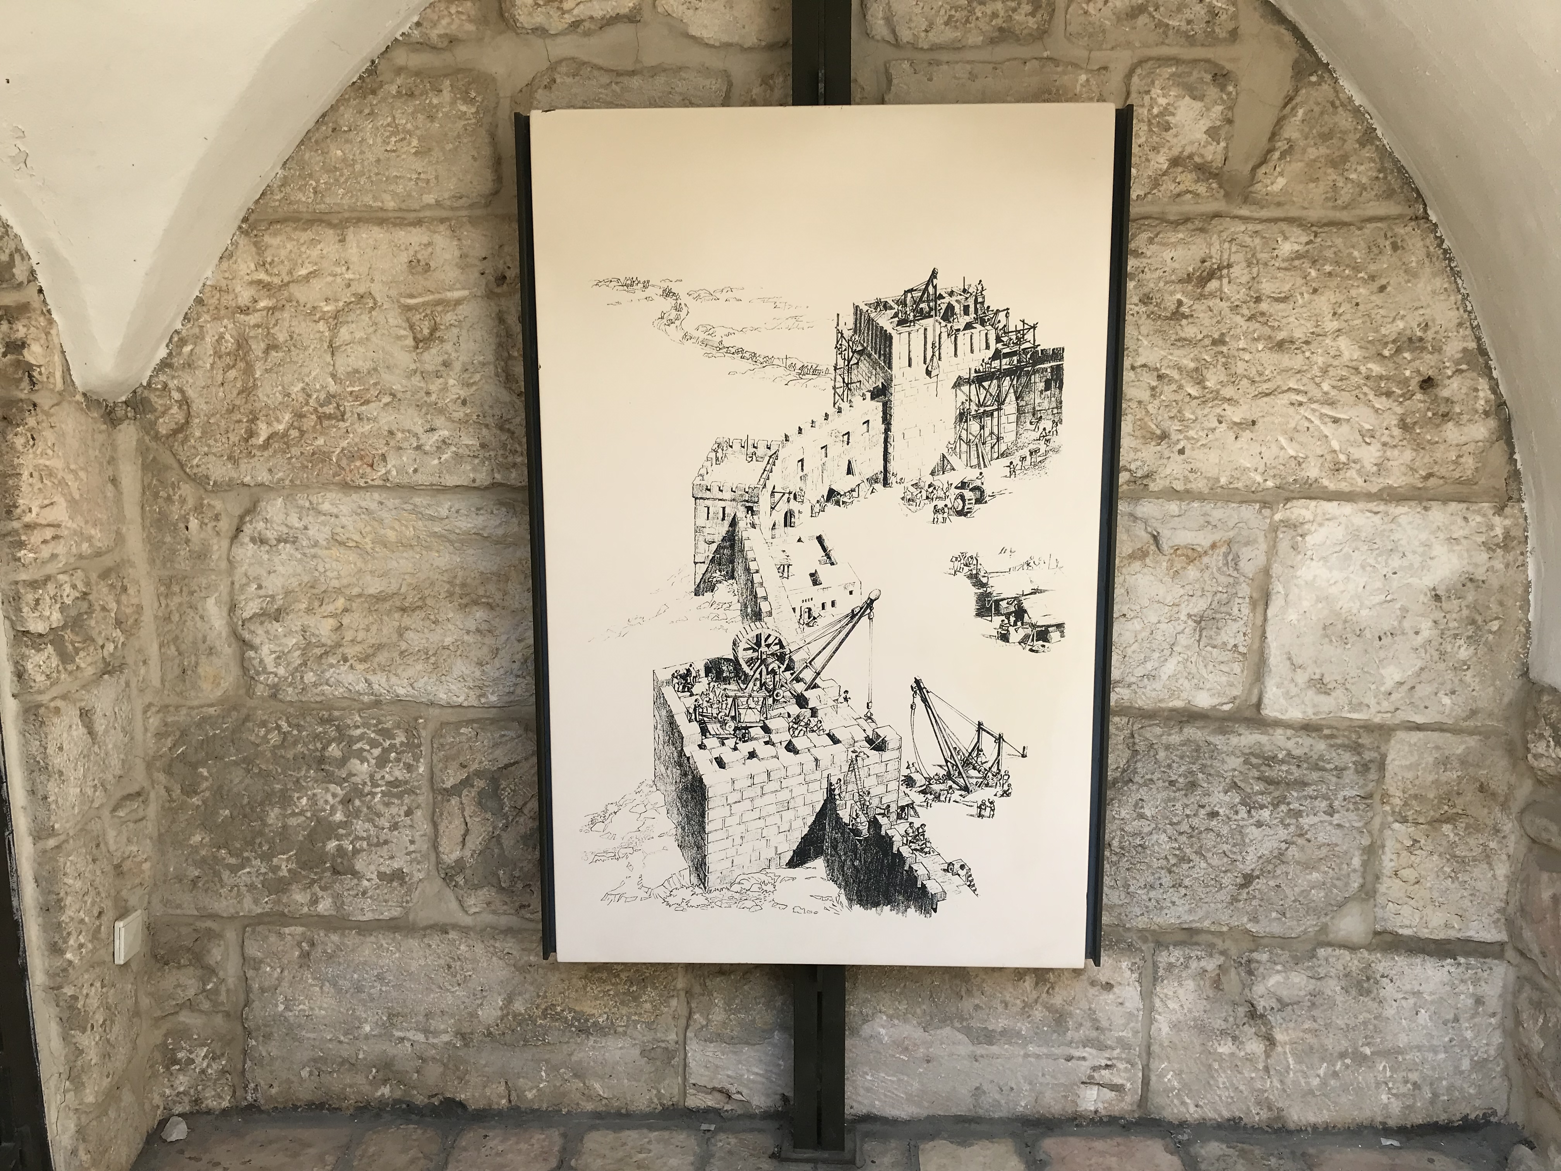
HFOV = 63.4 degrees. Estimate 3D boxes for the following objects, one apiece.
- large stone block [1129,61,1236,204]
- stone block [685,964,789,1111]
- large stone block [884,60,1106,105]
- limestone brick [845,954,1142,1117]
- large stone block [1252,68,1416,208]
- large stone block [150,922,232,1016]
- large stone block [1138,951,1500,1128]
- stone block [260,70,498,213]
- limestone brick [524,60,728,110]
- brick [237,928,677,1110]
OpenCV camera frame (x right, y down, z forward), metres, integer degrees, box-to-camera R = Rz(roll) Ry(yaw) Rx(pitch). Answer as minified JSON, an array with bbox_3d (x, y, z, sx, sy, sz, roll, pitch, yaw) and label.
[{"bbox_3d":[0.732,-0.838,2.386,0.198,0.249,0.200,0,9,2],"label":"large stone block"},{"bbox_3d":[-0.070,0.892,2.683,0.248,0.378,0.200,0,9,2],"label":"stone block"},{"bbox_3d":[0.396,-0.841,2.397,0.404,0.257,0.200,0,9,2],"label":"large stone block"},{"bbox_3d":[0.422,0.897,2.667,0.636,0.376,0.200,0,9,2],"label":"limestone brick"},{"bbox_3d":[1.007,-0.823,2.379,0.312,0.246,0.200,0,9,2],"label":"large stone block"},{"bbox_3d":[-1.222,0.784,2.680,0.175,0.212,0.150,0,9,2],"label":"large stone block"},{"bbox_3d":[1.109,0.896,2.643,0.717,0.388,0.200,0,9,2],"label":"large stone block"},{"bbox_3d":[-0.749,-0.839,2.437,0.459,0.257,0.200,0,9,2],"label":"stone block"},{"bbox_3d":[-0.286,-0.848,2.420,0.396,0.261,0.200,0,9,2],"label":"limestone brick"},{"bbox_3d":[-0.658,0.883,2.701,0.915,0.405,0.200,0,9,2],"label":"brick"}]

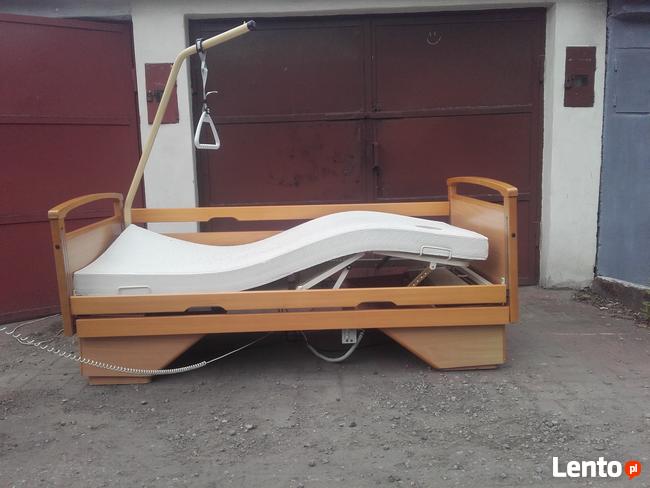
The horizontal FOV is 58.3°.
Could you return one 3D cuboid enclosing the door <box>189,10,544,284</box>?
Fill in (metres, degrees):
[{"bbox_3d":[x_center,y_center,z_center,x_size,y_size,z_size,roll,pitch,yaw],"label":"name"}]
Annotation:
[{"bbox_3d":[0.323,-0.665,4.352,2.570,2.008,0.100,-1,8,1],"label":"door"}]

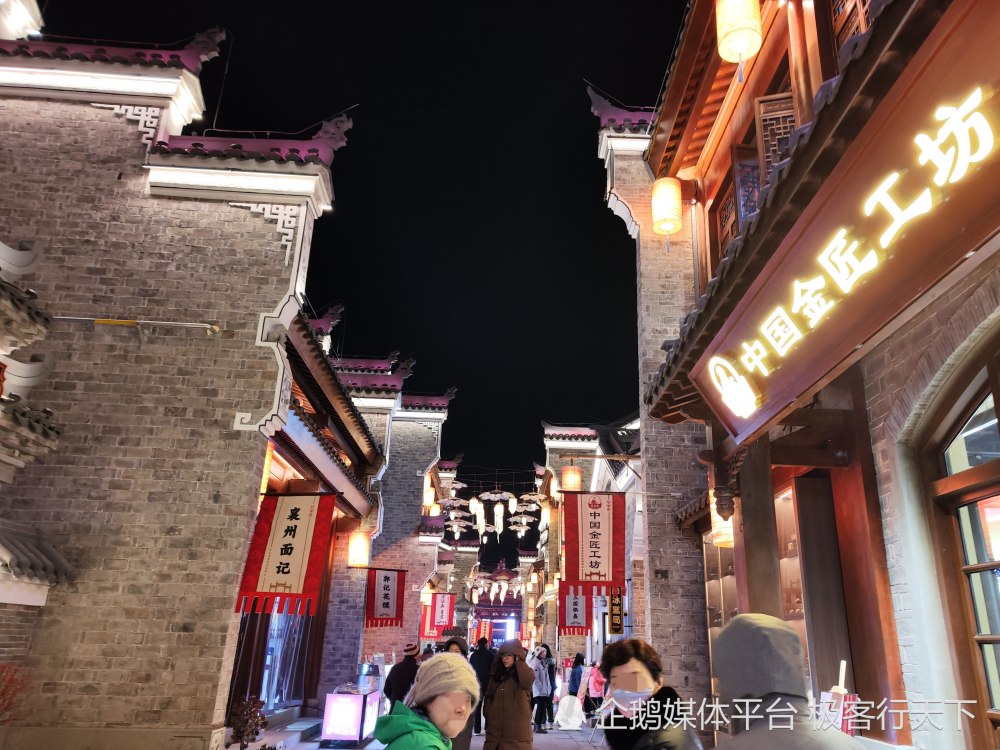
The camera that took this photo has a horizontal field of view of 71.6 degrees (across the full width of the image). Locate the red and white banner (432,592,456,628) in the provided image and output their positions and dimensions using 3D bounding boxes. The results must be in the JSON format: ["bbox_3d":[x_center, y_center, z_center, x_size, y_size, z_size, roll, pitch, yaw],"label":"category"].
[{"bbox_3d":[-1.813,7.567,22.152,0.729,1.116,0.040,4,-22,1],"label":"red and white banner"}]

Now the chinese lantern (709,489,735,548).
[{"bbox_3d":[2.550,1.598,7.772,0.370,0.610,0.370,3,-20,0],"label":"chinese lantern"}]

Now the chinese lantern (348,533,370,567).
[{"bbox_3d":[-3.143,3.908,15.464,0.450,0.750,0.450,3,-20,0],"label":"chinese lantern"}]

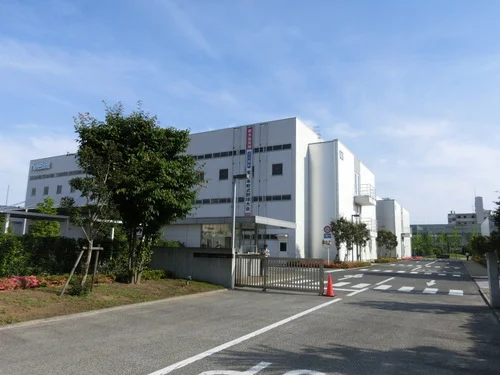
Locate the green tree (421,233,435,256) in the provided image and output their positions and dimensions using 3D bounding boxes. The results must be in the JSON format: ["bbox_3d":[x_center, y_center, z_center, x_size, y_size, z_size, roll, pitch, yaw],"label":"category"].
[{"bbox_3d":[41.827,13.545,85.079,3.332,5.610,3.165,-3,-10,26],"label":"green tree"}]

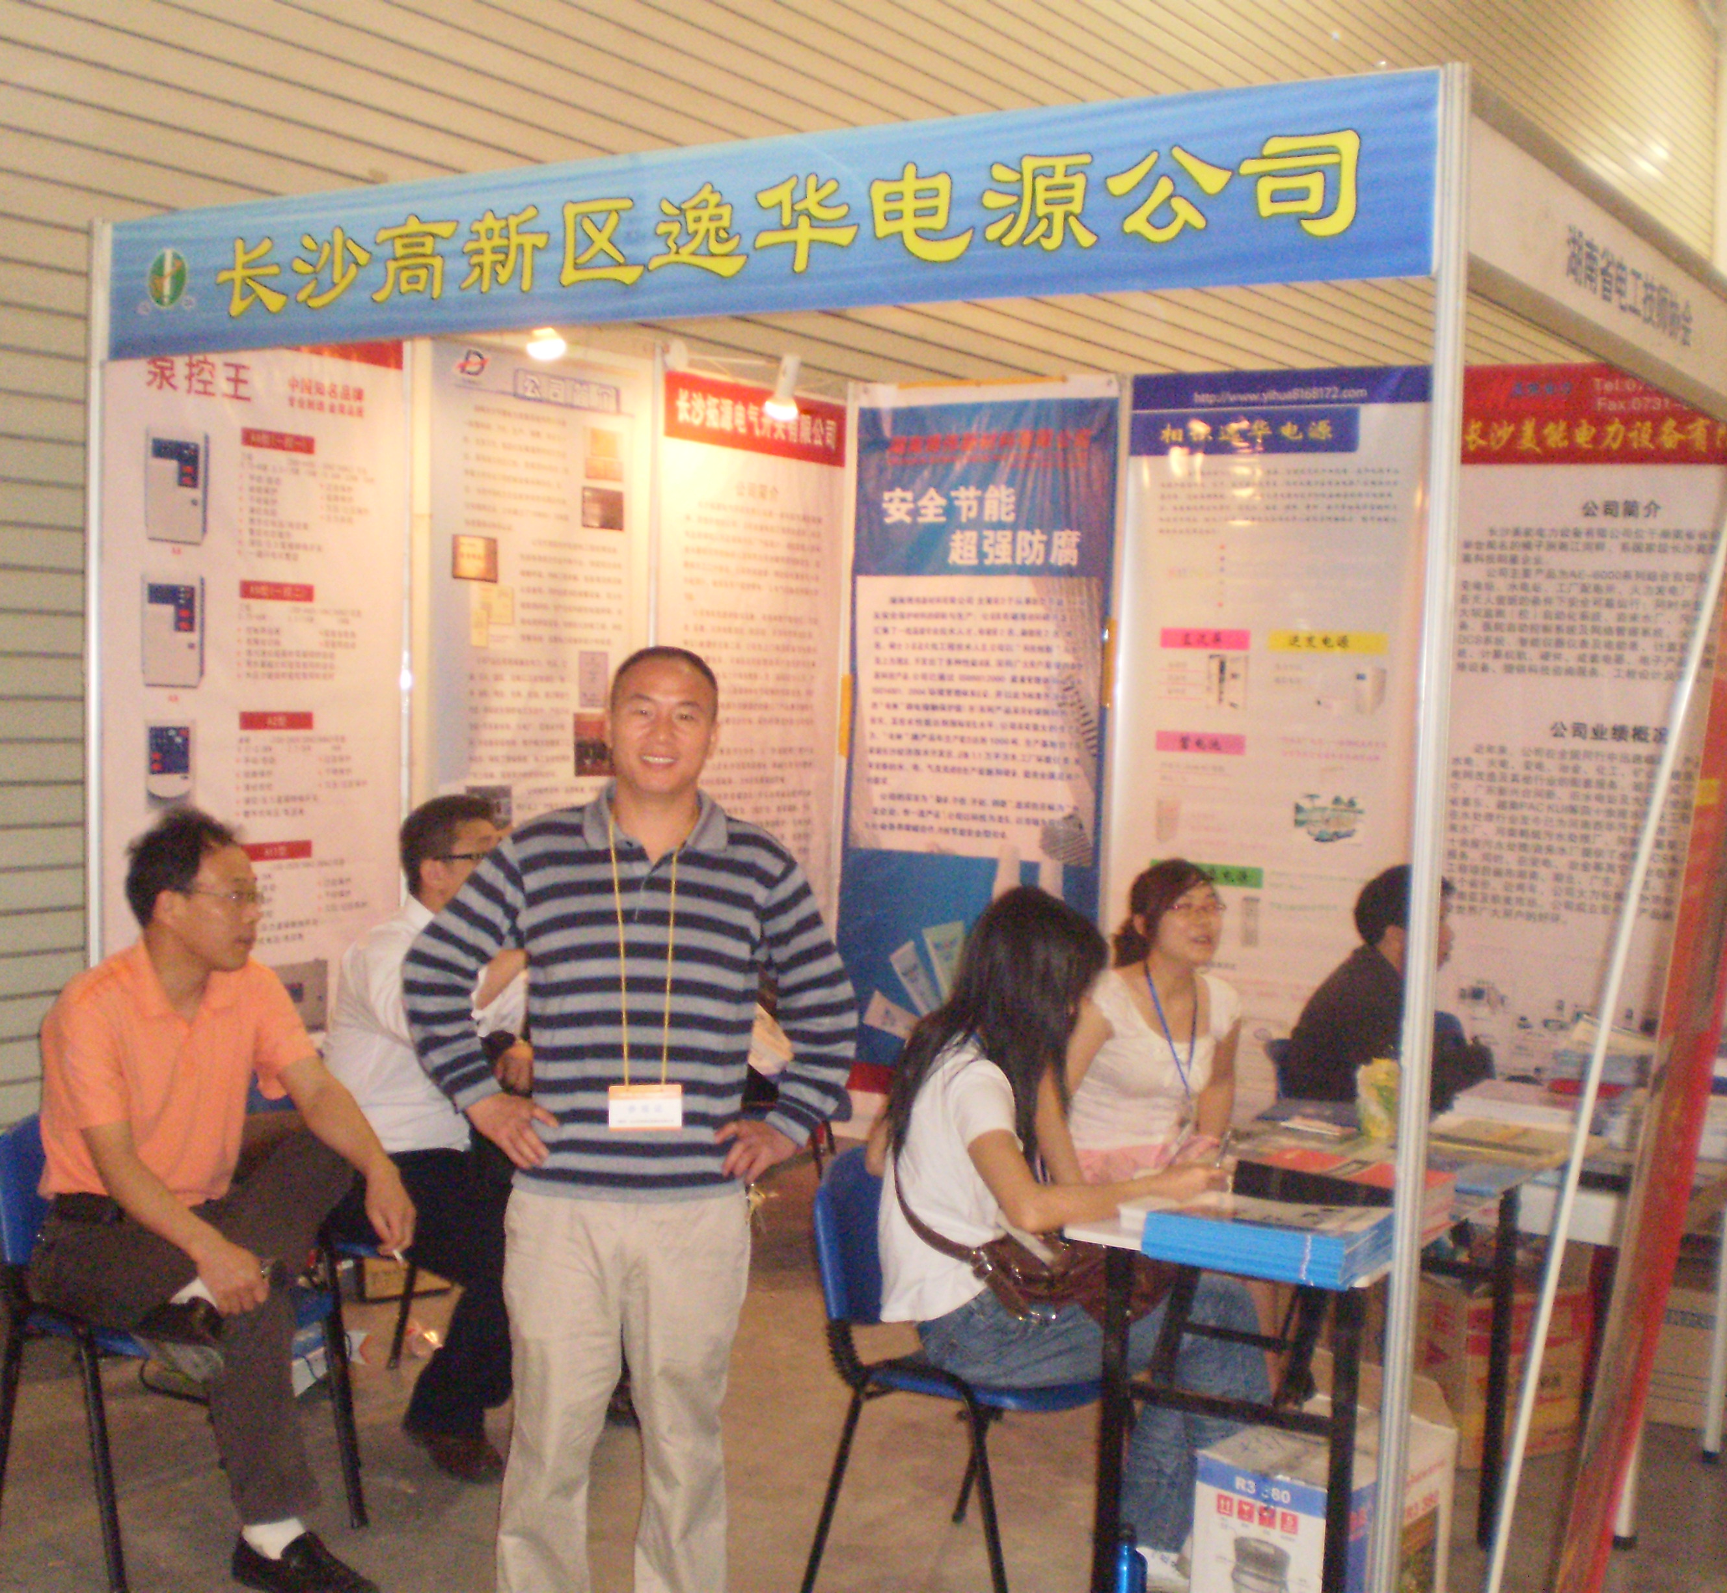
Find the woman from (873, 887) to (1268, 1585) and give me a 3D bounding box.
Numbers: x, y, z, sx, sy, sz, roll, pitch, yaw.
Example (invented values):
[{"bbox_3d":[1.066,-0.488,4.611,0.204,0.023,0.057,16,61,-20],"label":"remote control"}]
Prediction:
[{"bbox_3d":[0.383,0.776,3.843,0.700,1.220,0.470,3,4,12],"label":"woman"}]

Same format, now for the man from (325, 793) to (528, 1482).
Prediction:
[{"bbox_3d":[-0.732,0.664,4.467,0.710,1.290,0.520,3,4,12],"label":"man"}]

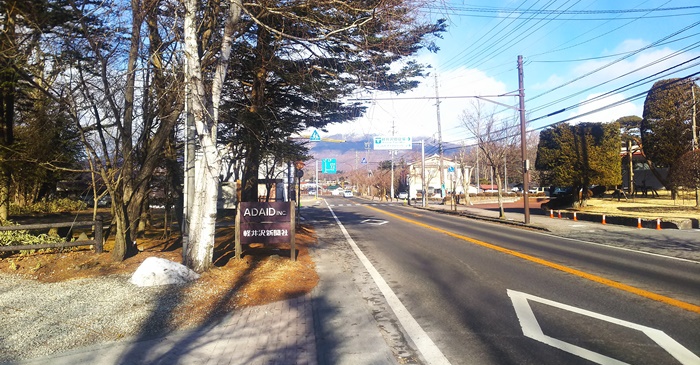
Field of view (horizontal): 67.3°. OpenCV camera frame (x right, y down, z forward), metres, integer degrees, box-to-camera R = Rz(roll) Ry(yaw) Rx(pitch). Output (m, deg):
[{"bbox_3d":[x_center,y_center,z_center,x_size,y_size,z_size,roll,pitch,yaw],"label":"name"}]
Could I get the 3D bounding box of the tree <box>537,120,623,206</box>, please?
[{"bbox_3d":[13.850,-1.080,32.000,5.000,5.100,4.500,0,-1,-4],"label":"tree"}]

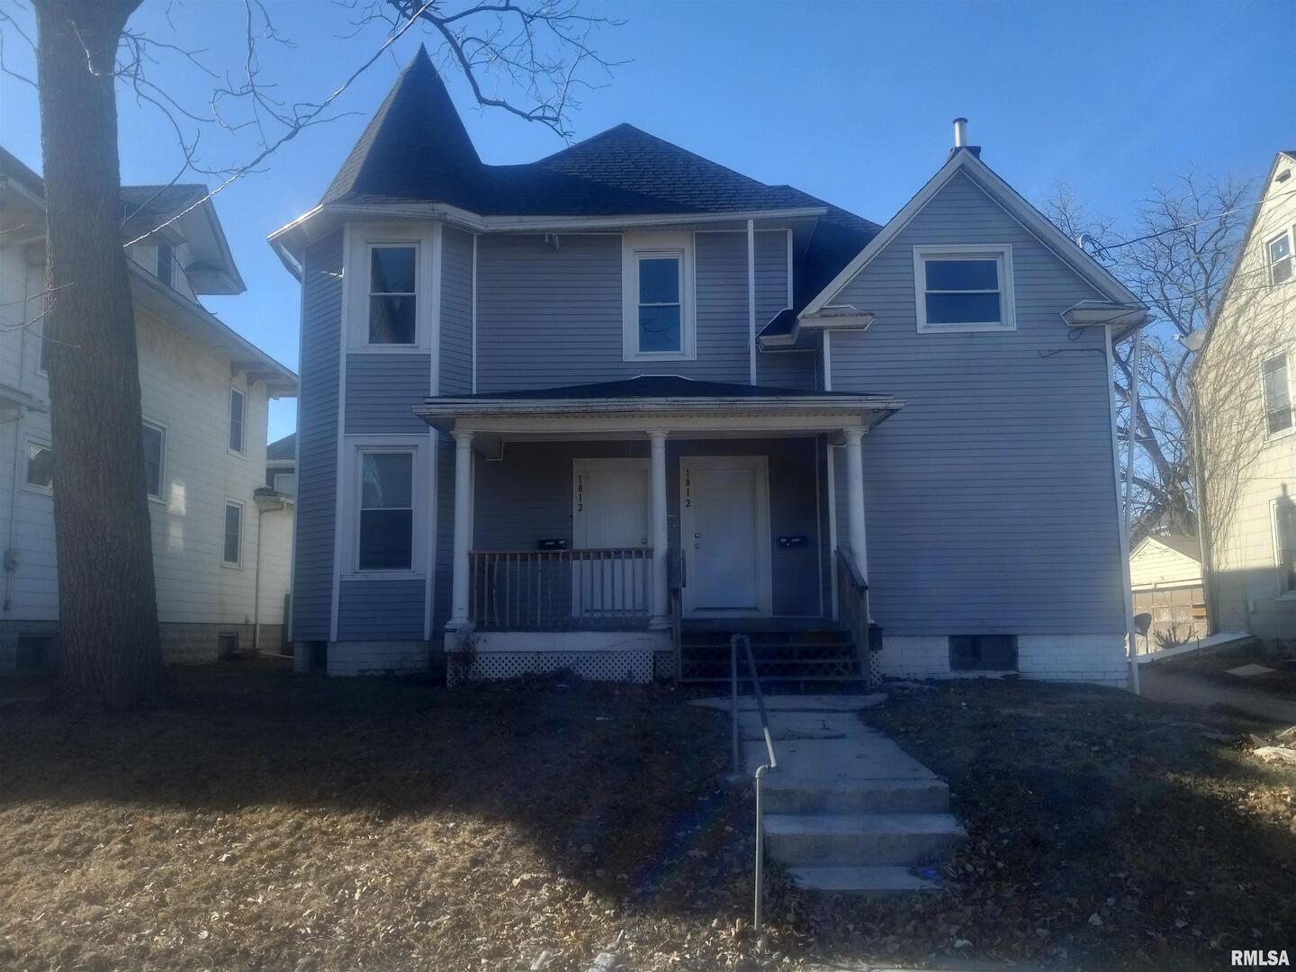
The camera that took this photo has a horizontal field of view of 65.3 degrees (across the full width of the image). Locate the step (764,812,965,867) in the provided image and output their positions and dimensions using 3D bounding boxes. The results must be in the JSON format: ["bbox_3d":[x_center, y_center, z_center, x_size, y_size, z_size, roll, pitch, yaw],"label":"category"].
[{"bbox_3d":[1.228,2.086,5.979,1.136,0.173,0.590,0,-8,0],"label":"step"}]

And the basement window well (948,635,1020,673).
[{"bbox_3d":[4.408,2.198,13.341,0.870,0.485,0.250,0,-8,0],"label":"basement window well"}]

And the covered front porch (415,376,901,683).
[{"bbox_3d":[0.142,0.336,13.022,5.799,4.253,2.700,0,-8,0],"label":"covered front porch"}]

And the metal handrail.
[{"bbox_3d":[0.596,1.527,5.747,0.140,1.328,2.260,-1,-8,2],"label":"metal handrail"}]

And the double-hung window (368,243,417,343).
[{"bbox_3d":[-3.652,-2.731,14.466,0.697,1.501,0.100,0,-8,0],"label":"double-hung window"}]

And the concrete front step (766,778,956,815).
[{"bbox_3d":[1.296,1.984,6.468,1.171,0.160,0.350,0,-8,0],"label":"concrete front step"}]

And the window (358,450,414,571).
[{"bbox_3d":[-3.633,0.330,14.053,0.738,1.682,0.100,0,-8,0],"label":"window"}]

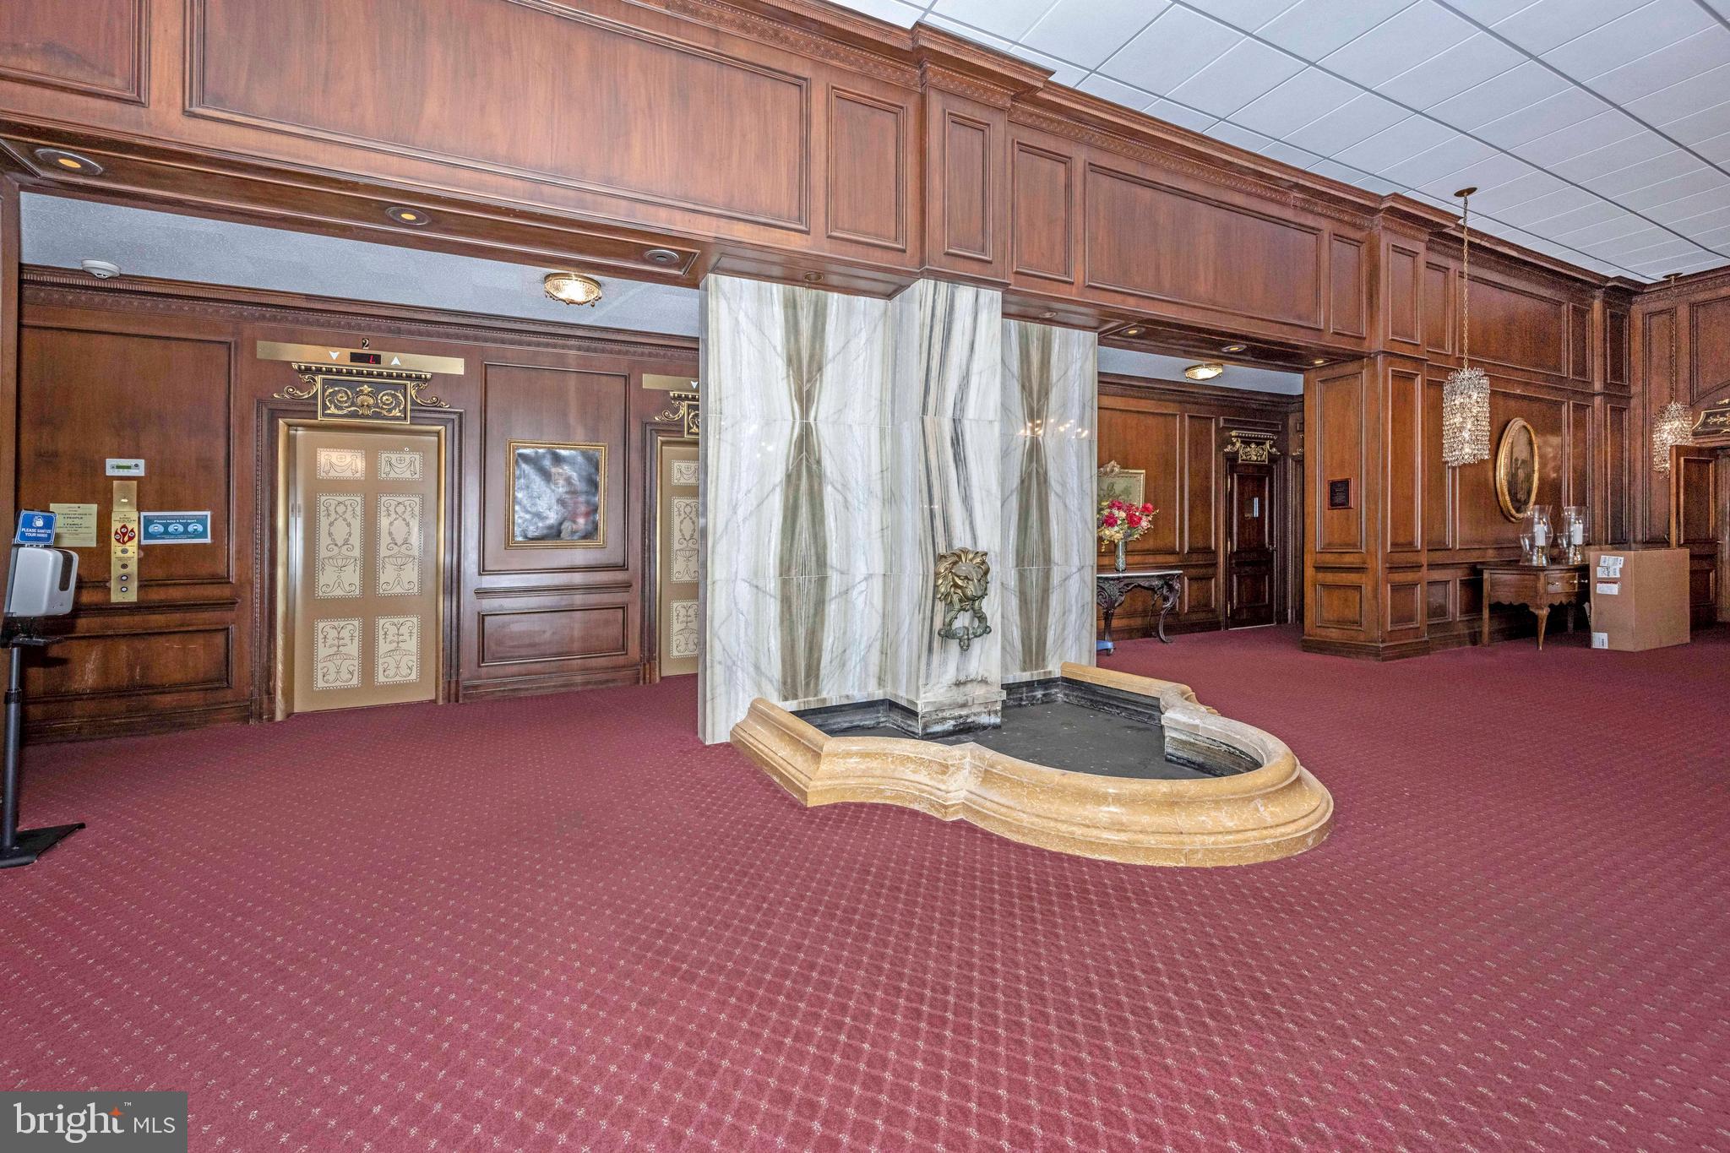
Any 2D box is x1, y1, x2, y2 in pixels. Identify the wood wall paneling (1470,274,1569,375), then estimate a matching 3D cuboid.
[{"bbox_3d":[7.212,-2.746,7.423,2.270,0.900,0.050,-1,3,-25],"label":"wood wall paneling"}]

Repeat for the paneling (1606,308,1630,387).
[{"bbox_3d":[9.479,-2.881,8.465,0.570,0.915,0.050,-1,1,-25],"label":"paneling"}]

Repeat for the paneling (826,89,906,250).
[{"bbox_3d":[0.020,-2.483,4.123,0.535,0.895,0.050,-1,1,-25],"label":"paneling"}]

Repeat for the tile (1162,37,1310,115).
[{"bbox_3d":[2.443,-3.276,4.440,0.610,0.030,0.610,-2,4,-25],"label":"tile"}]

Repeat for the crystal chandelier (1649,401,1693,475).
[{"bbox_3d":[9.648,-1.638,8.030,0.310,0.880,0.310,-1,3,-25],"label":"crystal chandelier"}]

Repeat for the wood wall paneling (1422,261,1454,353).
[{"bbox_3d":[5.878,-2.738,6.888,0.510,0.885,0.050,-1,1,-25],"label":"wood wall paneling"}]

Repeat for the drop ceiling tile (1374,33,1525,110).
[{"bbox_3d":[3.823,-3.289,4.397,0.610,0.030,0.610,-2,4,-25],"label":"drop ceiling tile"}]

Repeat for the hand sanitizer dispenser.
[{"bbox_3d":[-3.423,0.023,2.800,0.130,0.280,0.130,4,1,-16],"label":"hand sanitizer dispenser"}]

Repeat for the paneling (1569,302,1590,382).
[{"bbox_3d":[8.759,-2.856,8.247,0.540,0.915,0.050,-1,1,-25],"label":"paneling"}]

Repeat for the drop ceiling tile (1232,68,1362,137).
[{"bbox_3d":[2.992,-3.324,4.722,0.595,0.030,0.595,-1,1,-25],"label":"drop ceiling tile"}]

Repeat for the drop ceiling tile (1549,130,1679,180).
[{"bbox_3d":[6.052,-3.385,5.440,0.610,0.030,0.610,-2,4,-25],"label":"drop ceiling tile"}]

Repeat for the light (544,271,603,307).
[{"bbox_3d":[-1.915,-1.894,4.424,0.345,0.110,0.345,-1,3,-25],"label":"light"}]

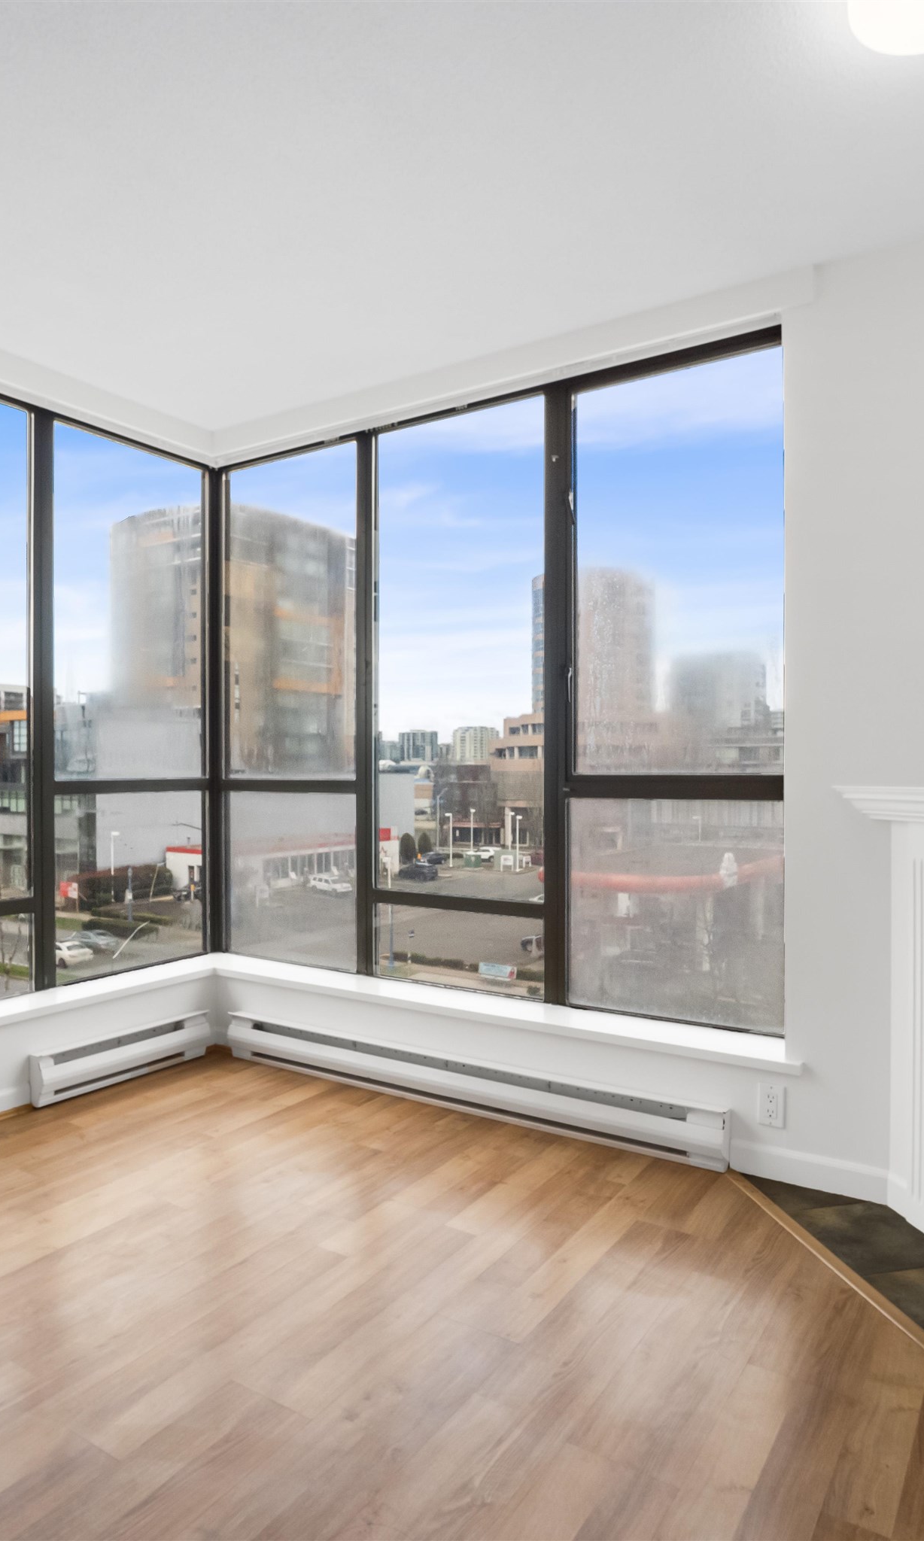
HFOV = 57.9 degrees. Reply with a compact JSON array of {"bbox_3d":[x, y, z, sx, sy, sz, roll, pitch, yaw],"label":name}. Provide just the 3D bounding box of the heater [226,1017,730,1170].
[{"bbox_3d":[-0.084,1.007,2.719,1.840,0.156,0.068,0,0,30],"label":"heater"}]

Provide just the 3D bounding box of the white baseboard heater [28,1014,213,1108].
[{"bbox_3d":[-1.177,1.010,2.951,0.068,0.156,0.650,0,0,39],"label":"white baseboard heater"}]

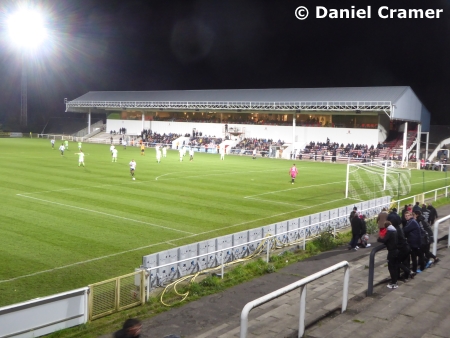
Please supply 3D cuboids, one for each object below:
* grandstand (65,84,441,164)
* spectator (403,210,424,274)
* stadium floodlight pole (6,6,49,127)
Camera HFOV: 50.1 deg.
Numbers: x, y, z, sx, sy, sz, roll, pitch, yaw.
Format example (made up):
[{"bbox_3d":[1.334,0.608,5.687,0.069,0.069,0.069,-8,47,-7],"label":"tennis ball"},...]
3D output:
[{"bbox_3d":[-1.733,-10.341,104.194,83.000,12.600,19.400,6,7,39],"label":"grandstand"},{"bbox_3d":[5.034,1.963,12.850,0.500,1.680,0.550,5,6,32],"label":"spectator"},{"bbox_3d":[-58.457,-27.397,141.000,5.000,36.000,2.200,0,6,-23],"label":"stadium floodlight pole"}]

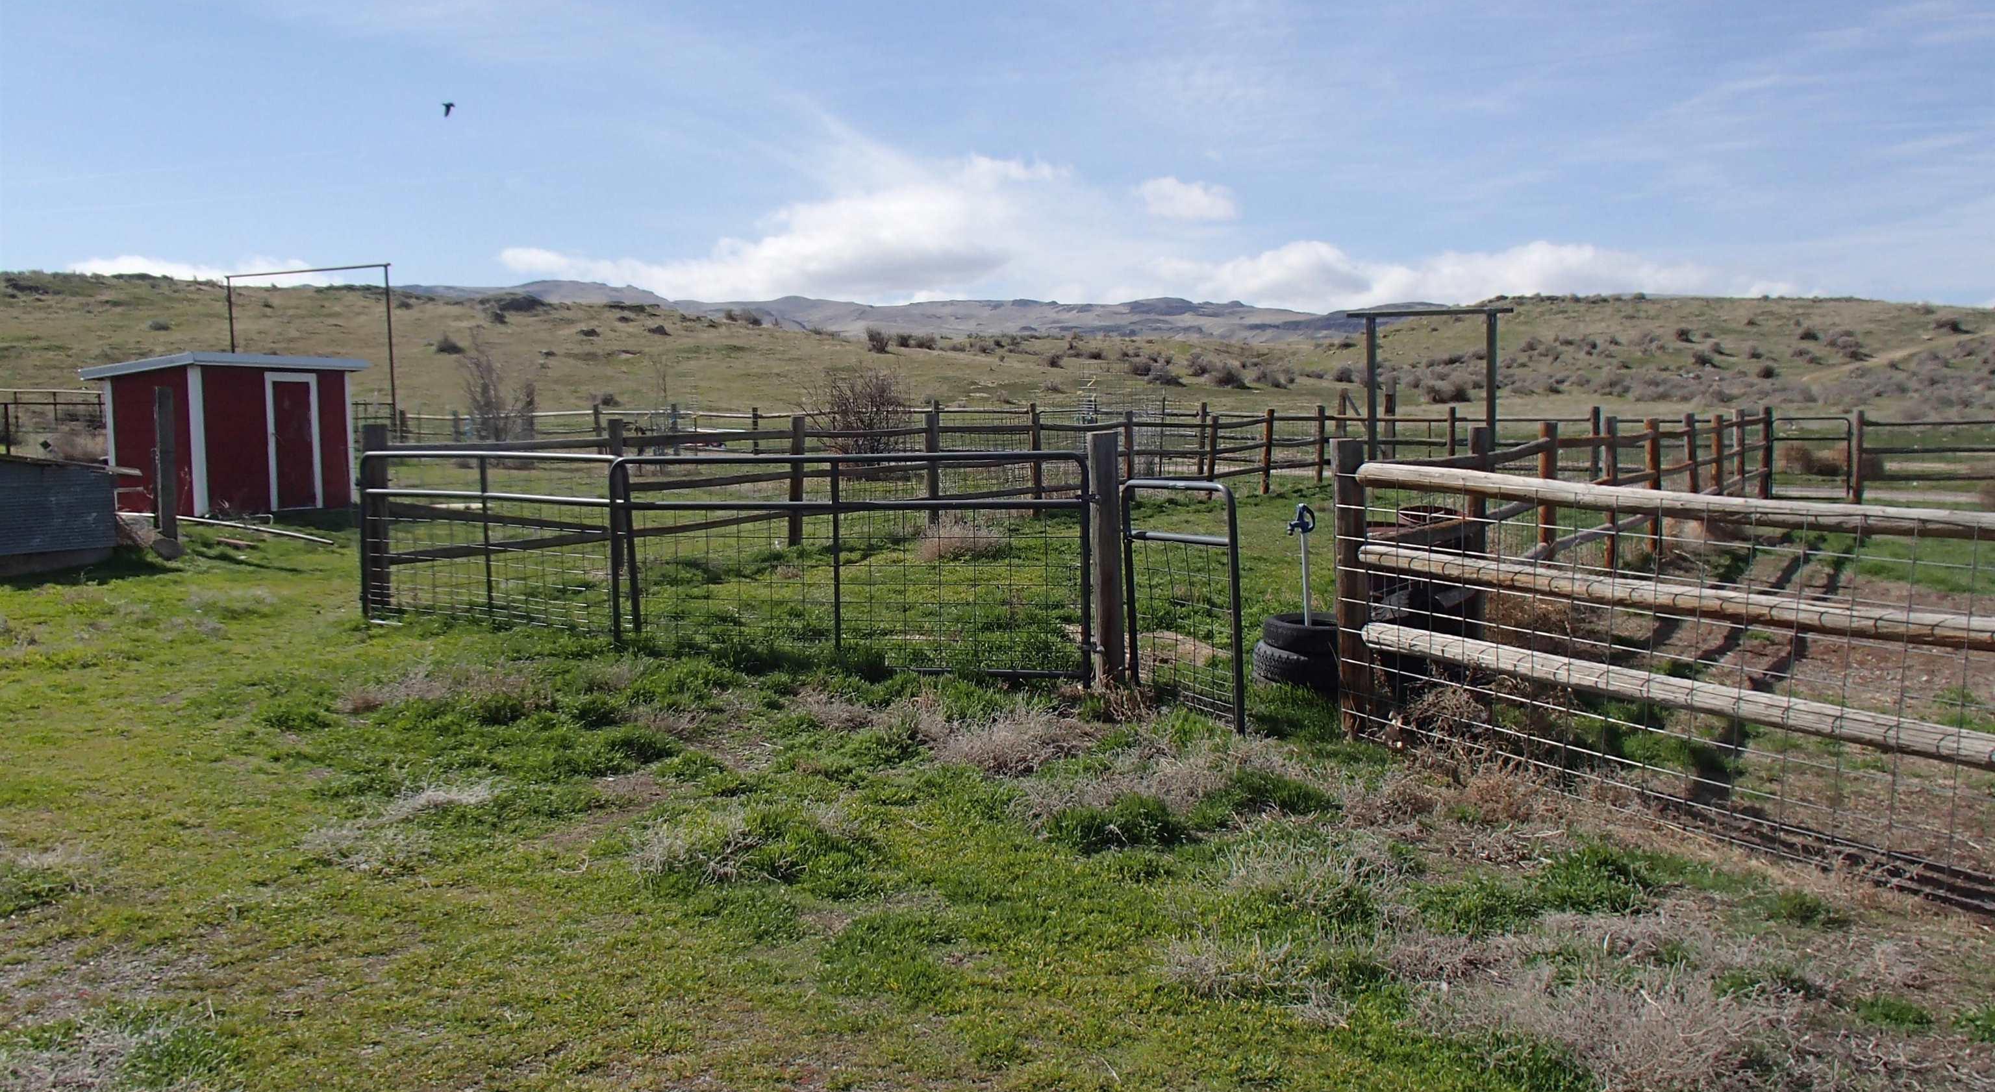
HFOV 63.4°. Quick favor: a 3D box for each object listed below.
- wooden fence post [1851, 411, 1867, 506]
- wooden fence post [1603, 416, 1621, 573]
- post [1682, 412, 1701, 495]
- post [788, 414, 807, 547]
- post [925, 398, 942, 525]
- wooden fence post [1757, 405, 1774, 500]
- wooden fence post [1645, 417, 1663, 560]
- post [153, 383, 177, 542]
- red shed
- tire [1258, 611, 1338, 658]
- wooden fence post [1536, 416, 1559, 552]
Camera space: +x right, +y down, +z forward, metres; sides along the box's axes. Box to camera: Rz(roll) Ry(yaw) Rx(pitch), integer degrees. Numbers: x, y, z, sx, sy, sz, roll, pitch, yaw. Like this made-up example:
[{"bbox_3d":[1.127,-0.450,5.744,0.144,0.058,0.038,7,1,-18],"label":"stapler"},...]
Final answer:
[{"bbox_3d":[13.425,-1.410,25.179,0.140,1.480,0.140,0,5,0],"label":"wooden fence post"},{"bbox_3d":[5.762,-0.482,15.122,0.135,1.456,0.135,2,6,21],"label":"wooden fence post"},{"bbox_3d":[8.129,-0.860,18.903,0.140,1.380,0.140,2,6,23],"label":"post"},{"bbox_3d":[-2.273,-0.748,18.305,0.145,1.510,0.145,5,7,45],"label":"post"},{"bbox_3d":[-0.836,-1.013,21.093,0.150,1.530,0.150,-3,6,-30],"label":"post"},{"bbox_3d":[12.085,-1.423,25.378,0.145,1.480,0.145,0,5,0],"label":"wooden fence post"},{"bbox_3d":[6.802,-0.590,16.719,0.145,1.464,0.145,2,6,22],"label":"wooden fence post"},{"bbox_3d":[-10.170,-1.020,19.734,0.200,1.860,0.200,-3,6,-27],"label":"post"},{"bbox_3d":[-12.034,-1.778,25.384,2.250,2.380,3.450,2,5,21],"label":"red shed"},{"bbox_3d":[1.801,0.499,8.988,0.640,0.170,0.640,1,6,11],"label":"tire"},{"bbox_3d":[4.503,-0.355,13.226,0.150,1.319,0.150,2,6,19],"label":"wooden fence post"}]

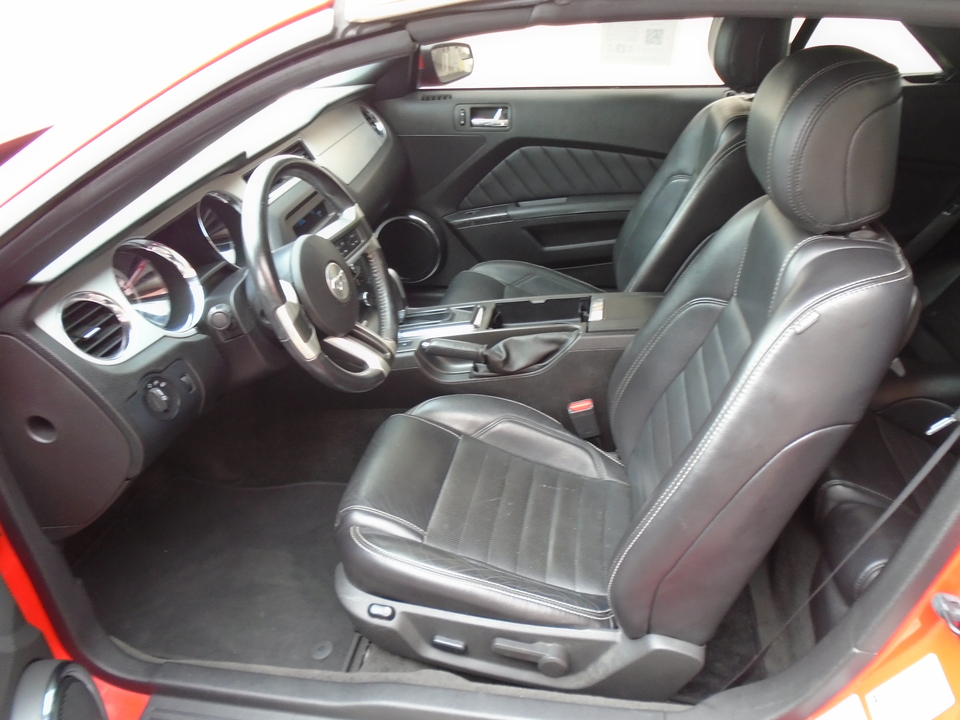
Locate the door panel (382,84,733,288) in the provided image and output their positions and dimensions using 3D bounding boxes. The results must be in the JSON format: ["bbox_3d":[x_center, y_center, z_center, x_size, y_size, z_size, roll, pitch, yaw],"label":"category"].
[{"bbox_3d":[0.206,-0.463,2.088,1.170,0.630,0.130,3,30,10],"label":"door panel"}]

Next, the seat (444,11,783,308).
[{"bbox_3d":[0.285,-0.356,1.752,0.820,0.930,0.530,3,30,10],"label":"seat"}]

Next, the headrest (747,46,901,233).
[{"bbox_3d":[0.407,-0.286,0.902,0.150,0.195,0.265,3,30,10],"label":"headrest"}]

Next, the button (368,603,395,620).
[{"bbox_3d":[-0.144,0.370,1.070,0.037,0.024,0.013,3,30,10],"label":"button"}]

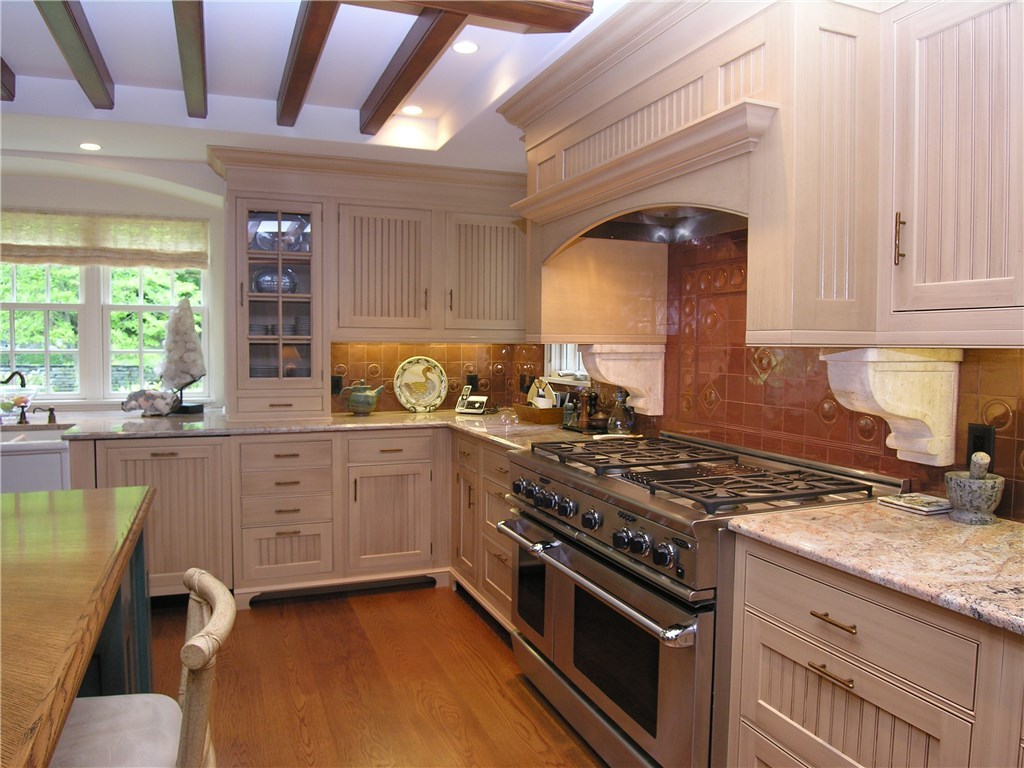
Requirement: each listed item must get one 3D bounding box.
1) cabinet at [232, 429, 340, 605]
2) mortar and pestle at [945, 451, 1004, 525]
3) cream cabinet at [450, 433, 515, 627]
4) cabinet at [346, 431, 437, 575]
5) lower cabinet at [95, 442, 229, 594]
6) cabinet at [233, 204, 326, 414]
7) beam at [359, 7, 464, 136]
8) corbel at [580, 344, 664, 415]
[{"bbox_3d":[-1.282,0.670,3.962,0.552,0.863,0.614,0,3,-23],"label":"cabinet"},{"bbox_3d":[1.145,0.255,1.761,0.128,0.165,0.128,0,3,-23],"label":"mortar and pestle"},{"bbox_3d":[0.145,0.679,3.656,0.615,0.810,1.040,0,3,-23],"label":"cream cabinet"},{"bbox_3d":[-0.772,0.643,4.175,0.505,0.810,0.614,0,3,-23],"label":"cabinet"},{"bbox_3d":[-1.800,0.637,3.738,0.585,0.786,0.604,0,3,-23],"label":"lower cabinet"},{"bbox_3d":[-1.346,-0.408,4.066,0.505,1.195,0.390,0,3,-23],"label":"cabinet"},{"bbox_3d":[-0.446,-1.301,2.959,0.080,0.115,1.480,0,3,-23],"label":"beam"},{"bbox_3d":[0.491,-0.018,3.207,0.355,0.319,0.160,0,3,-23],"label":"corbel"}]

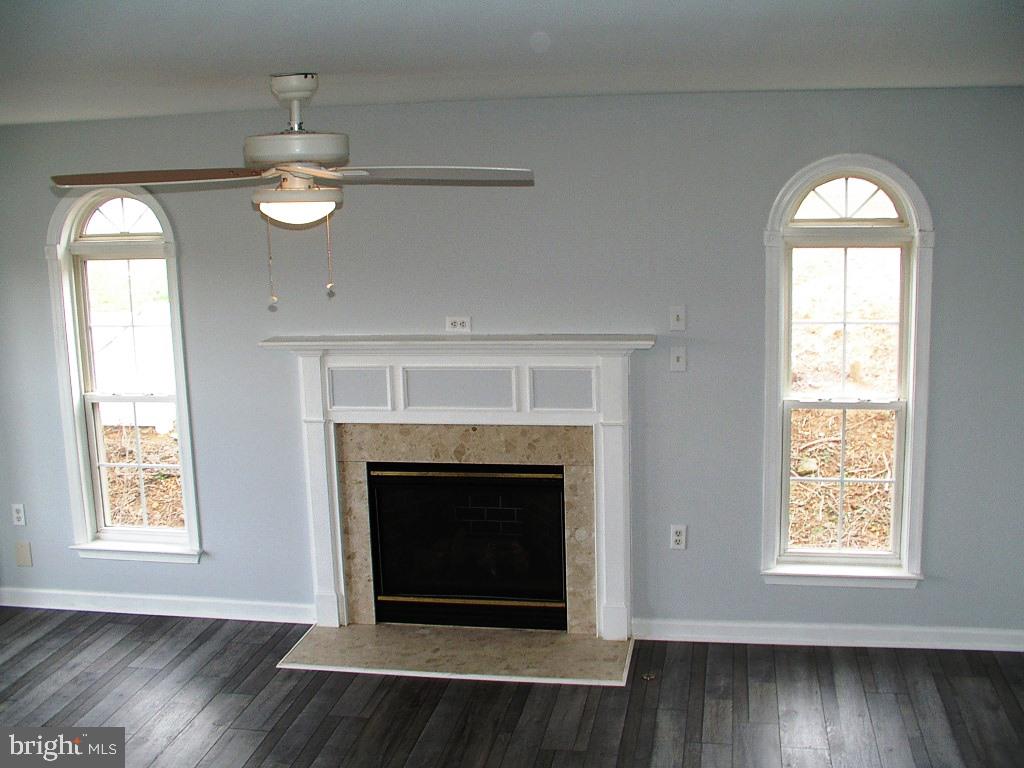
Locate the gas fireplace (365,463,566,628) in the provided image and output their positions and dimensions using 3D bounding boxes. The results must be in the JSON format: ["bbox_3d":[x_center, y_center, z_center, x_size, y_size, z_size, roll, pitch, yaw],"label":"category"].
[{"bbox_3d":[-0.177,0.725,5.352,0.918,0.782,0.350,0,10,10],"label":"gas fireplace"}]

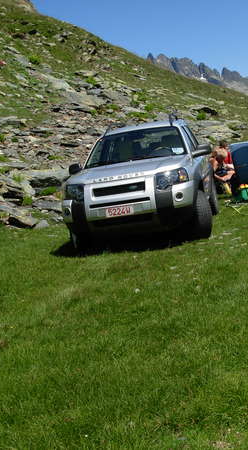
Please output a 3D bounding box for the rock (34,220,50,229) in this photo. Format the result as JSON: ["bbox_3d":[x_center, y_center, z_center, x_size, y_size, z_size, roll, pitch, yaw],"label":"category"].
[{"bbox_3d":[-1.398,-0.009,11.300,0.270,0.130,0.200,0,9,0],"label":"rock"}]

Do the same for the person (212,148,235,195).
[{"bbox_3d":[2.100,-1.129,13.900,0.650,0.950,0.500,7,11,36],"label":"person"}]

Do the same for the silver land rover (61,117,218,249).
[{"bbox_3d":[0.379,-0.763,10.066,1.880,1.730,4.430,-6,7,13],"label":"silver land rover"}]

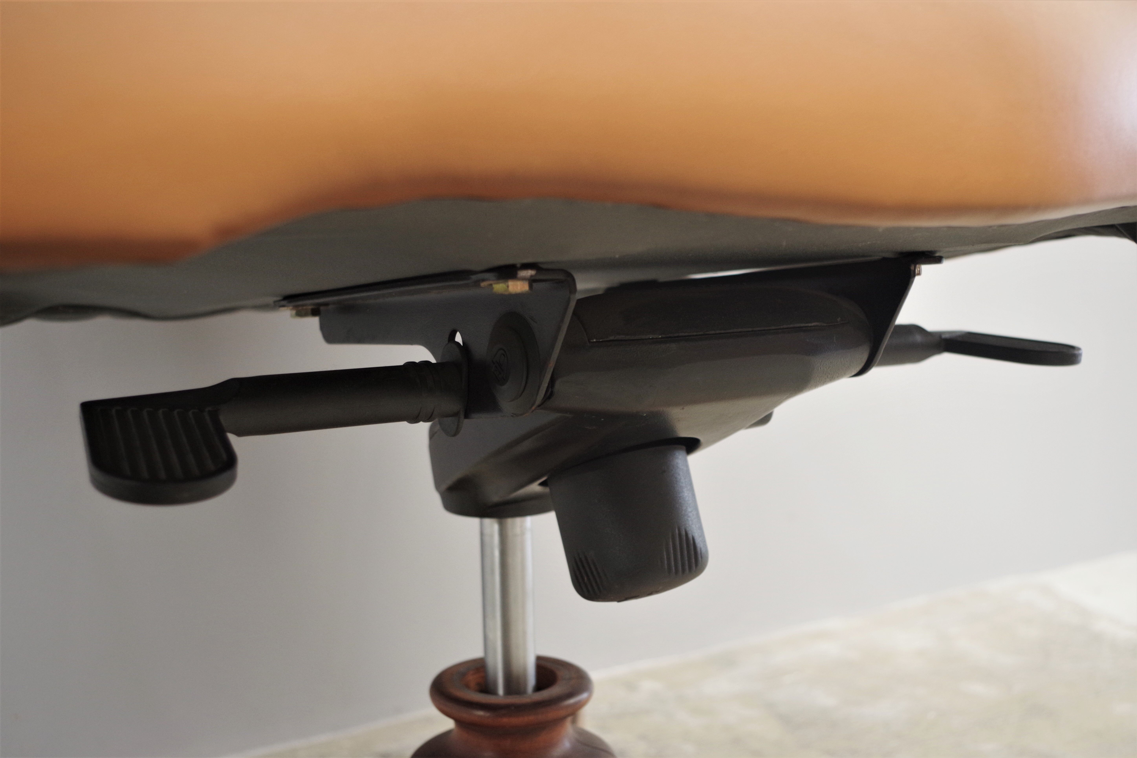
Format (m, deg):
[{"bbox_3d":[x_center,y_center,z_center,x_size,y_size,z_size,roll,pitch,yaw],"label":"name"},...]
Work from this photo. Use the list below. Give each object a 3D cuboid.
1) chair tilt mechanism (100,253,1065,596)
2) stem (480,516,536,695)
[{"bbox_3d":[0.011,0.024,0.569,0.496,0.164,0.250,-6,7,-35],"label":"chair tilt mechanism"},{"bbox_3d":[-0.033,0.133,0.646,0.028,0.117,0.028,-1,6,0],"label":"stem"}]

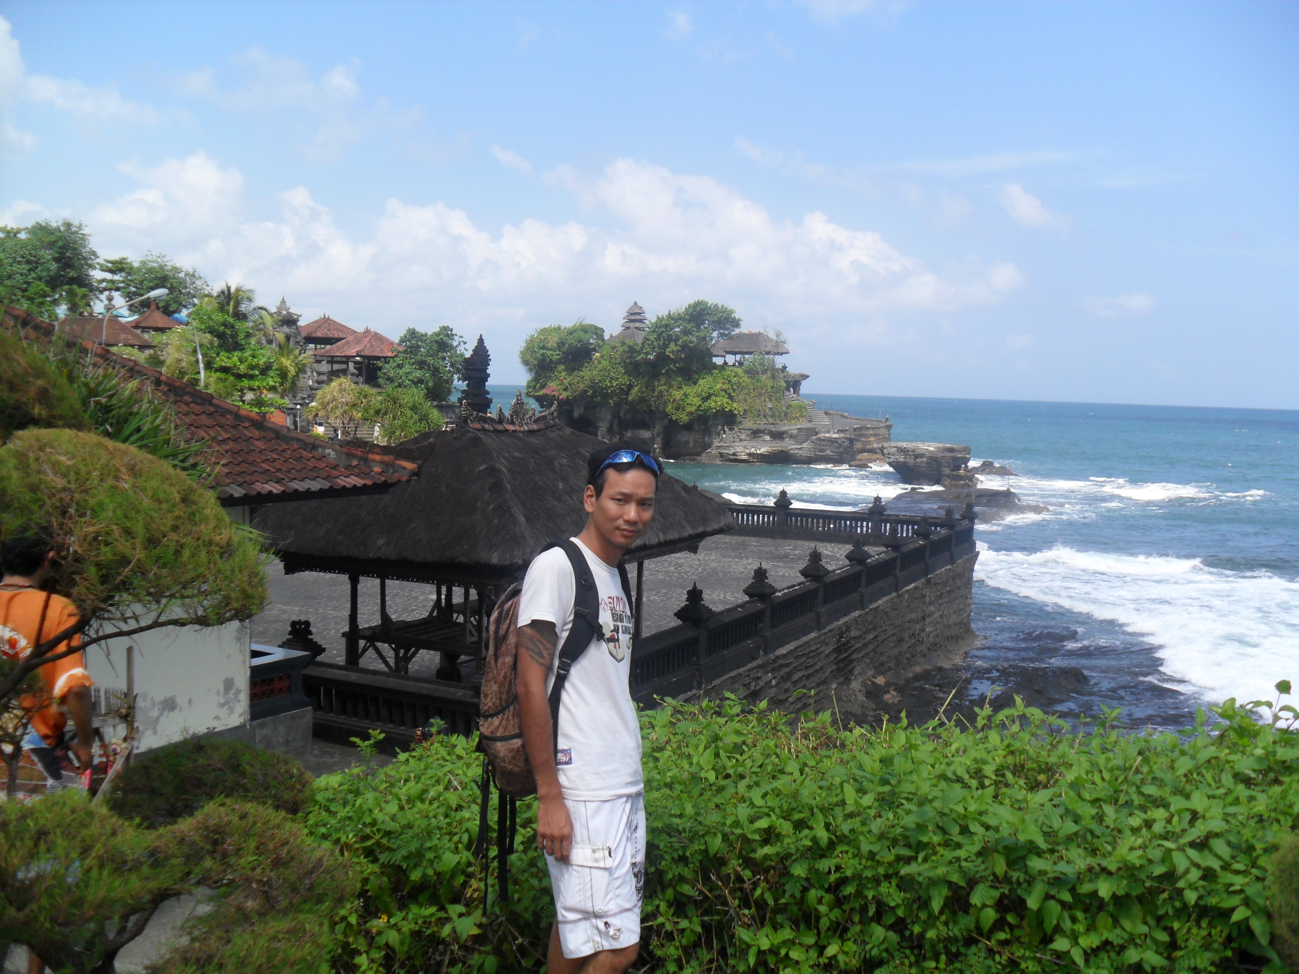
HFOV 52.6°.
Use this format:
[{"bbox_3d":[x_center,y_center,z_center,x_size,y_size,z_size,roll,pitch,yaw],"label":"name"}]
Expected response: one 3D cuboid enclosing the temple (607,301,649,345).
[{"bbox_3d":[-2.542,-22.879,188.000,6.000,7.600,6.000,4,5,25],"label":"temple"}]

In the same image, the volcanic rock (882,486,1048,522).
[{"bbox_3d":[26.910,1.541,114.000,15.500,1.700,19.000,2,4,0],"label":"volcanic rock"}]

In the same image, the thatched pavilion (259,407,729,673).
[{"bbox_3d":[-2.689,0.788,28.107,5.660,5.250,10.140,4,5,25],"label":"thatched pavilion"}]

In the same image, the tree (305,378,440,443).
[{"bbox_3d":[-16.484,-4.430,78.000,7.600,4.200,5.000,2,4,0],"label":"tree"}]

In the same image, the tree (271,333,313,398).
[{"bbox_3d":[-21.790,-7.325,80.000,2.600,4.200,2.600,2,4,0],"label":"tree"}]

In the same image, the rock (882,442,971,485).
[{"bbox_3d":[29.694,-2.434,140.000,9.300,4.400,7.500,2,4,0],"label":"rock"}]

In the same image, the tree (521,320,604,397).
[{"bbox_3d":[-11.897,-17.536,178.000,12.000,10.500,11.000,2,4,0],"label":"tree"}]

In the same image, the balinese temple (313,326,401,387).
[{"bbox_3d":[-20.954,-9.333,94.000,4.200,4.400,4.800,4,5,25],"label":"balinese temple"}]

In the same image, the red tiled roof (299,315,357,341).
[{"bbox_3d":[-25.841,-12.818,106.000,4.300,2.100,4.500,4,5,25],"label":"red tiled roof"}]

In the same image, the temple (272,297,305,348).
[{"bbox_3d":[-26.919,-12.078,98.000,2.600,4.400,2.400,4,5,25],"label":"temple"}]

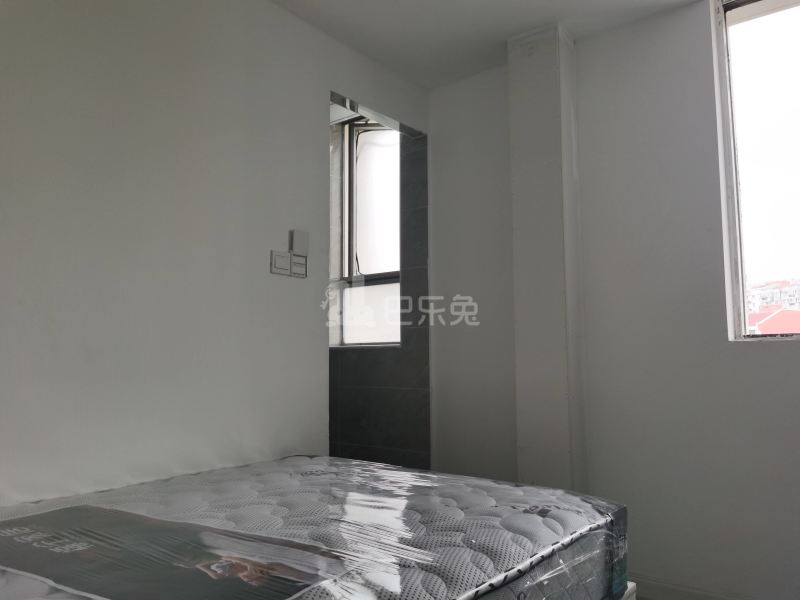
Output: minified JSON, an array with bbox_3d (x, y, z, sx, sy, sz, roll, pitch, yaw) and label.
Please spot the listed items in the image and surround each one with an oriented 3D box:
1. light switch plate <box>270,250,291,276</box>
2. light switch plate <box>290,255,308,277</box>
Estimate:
[{"bbox_3d":[-0.437,-0.134,2.291,0.011,0.086,0.086,-5,-7,38],"label":"light switch plate"},{"bbox_3d":[-0.384,-0.128,2.358,0.011,0.086,0.086,-5,-7,38],"label":"light switch plate"}]

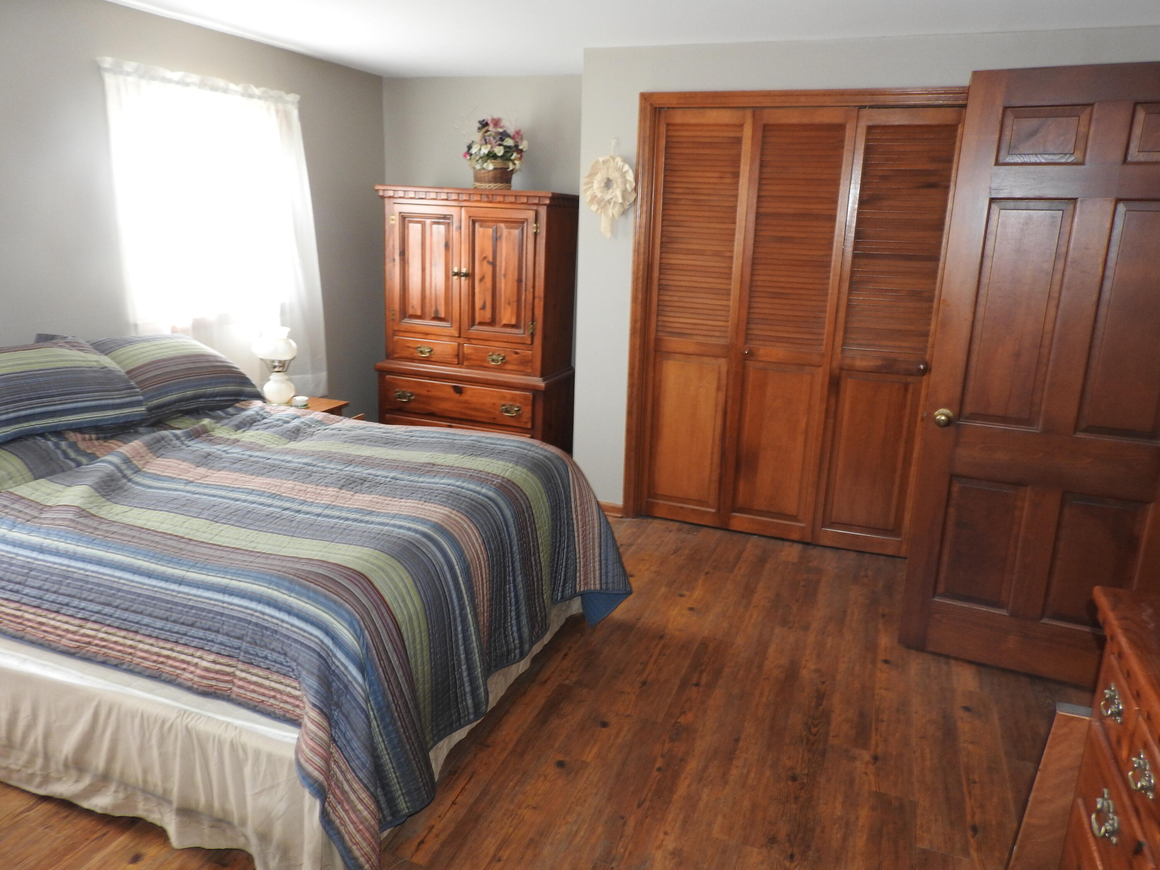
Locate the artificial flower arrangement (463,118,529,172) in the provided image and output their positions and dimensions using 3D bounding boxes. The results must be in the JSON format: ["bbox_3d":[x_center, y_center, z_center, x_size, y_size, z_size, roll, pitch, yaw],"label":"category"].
[{"bbox_3d":[-0.460,-1.591,4.419,0.330,0.275,0.270,7,16,20],"label":"artificial flower arrangement"}]

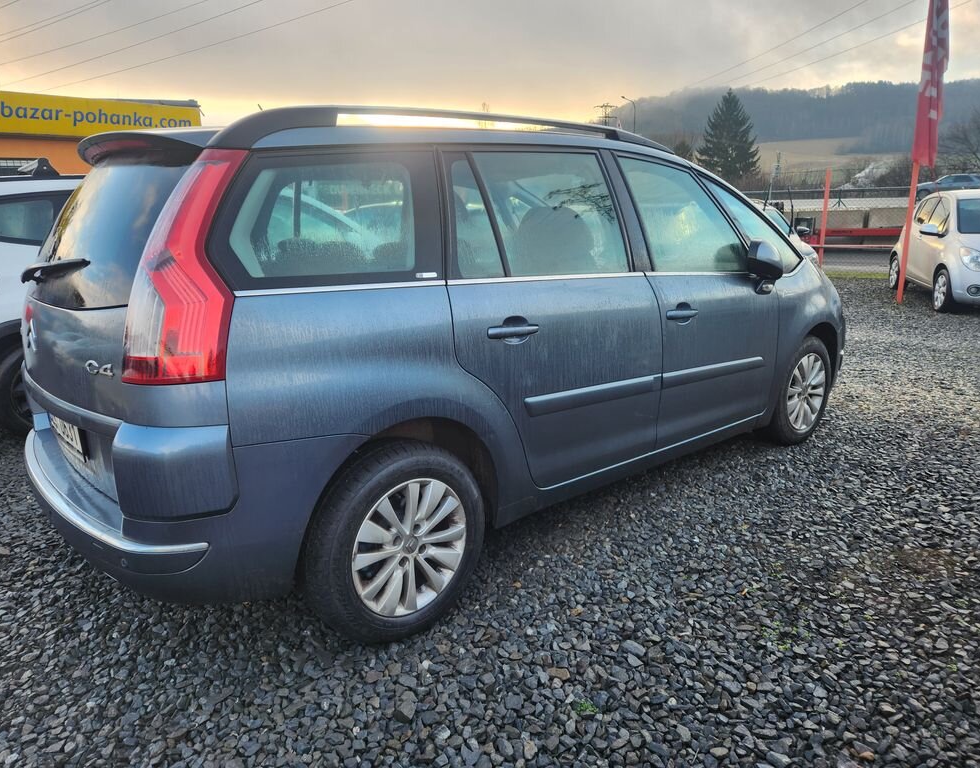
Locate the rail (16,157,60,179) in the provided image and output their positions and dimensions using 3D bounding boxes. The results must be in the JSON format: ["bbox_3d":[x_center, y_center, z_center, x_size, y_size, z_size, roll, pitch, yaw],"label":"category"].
[{"bbox_3d":[-3.021,-1.392,4.499,0.130,0.110,1.090,-13,17,-38],"label":"rail"}]

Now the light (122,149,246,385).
[{"bbox_3d":[-0.805,-0.302,1.789,0.330,0.600,0.330,-13,17,-38],"label":"light"}]

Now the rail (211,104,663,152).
[{"bbox_3d":[0.040,-0.878,2.429,2.070,0.165,0.100,-13,17,-38],"label":"rail"}]

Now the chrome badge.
[{"bbox_3d":[-1.119,-0.046,1.947,0.115,0.042,0.012,4,15,25],"label":"chrome badge"}]

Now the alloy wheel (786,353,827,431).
[{"bbox_3d":[1.778,0.042,3.985,0.452,0.452,0.170,-13,17,-38],"label":"alloy wheel"}]

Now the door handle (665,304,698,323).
[{"bbox_3d":[0.830,-0.308,2.948,0.230,0.062,0.055,-13,17,-38],"label":"door handle"}]

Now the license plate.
[{"bbox_3d":[-1.429,0.127,2.276,0.020,0.110,0.520,-13,17,-38],"label":"license plate"}]

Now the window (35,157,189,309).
[{"bbox_3d":[-1.348,-0.484,2.216,0.160,0.440,1.260,20,-4,-42],"label":"window"}]

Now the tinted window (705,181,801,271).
[{"bbox_3d":[1.320,-0.795,3.445,0.870,0.480,0.050,-13,3,-38],"label":"tinted window"}]

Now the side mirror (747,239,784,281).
[{"bbox_3d":[1.333,-0.595,3.277,0.130,0.180,0.230,4,15,24],"label":"side mirror"}]

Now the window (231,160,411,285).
[{"bbox_3d":[-0.474,-0.473,1.956,0.600,0.340,0.040,-13,2,-36],"label":"window"}]

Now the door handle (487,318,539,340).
[{"bbox_3d":[0.080,-0.186,2.328,0.230,0.062,0.055,-13,17,-38],"label":"door handle"}]

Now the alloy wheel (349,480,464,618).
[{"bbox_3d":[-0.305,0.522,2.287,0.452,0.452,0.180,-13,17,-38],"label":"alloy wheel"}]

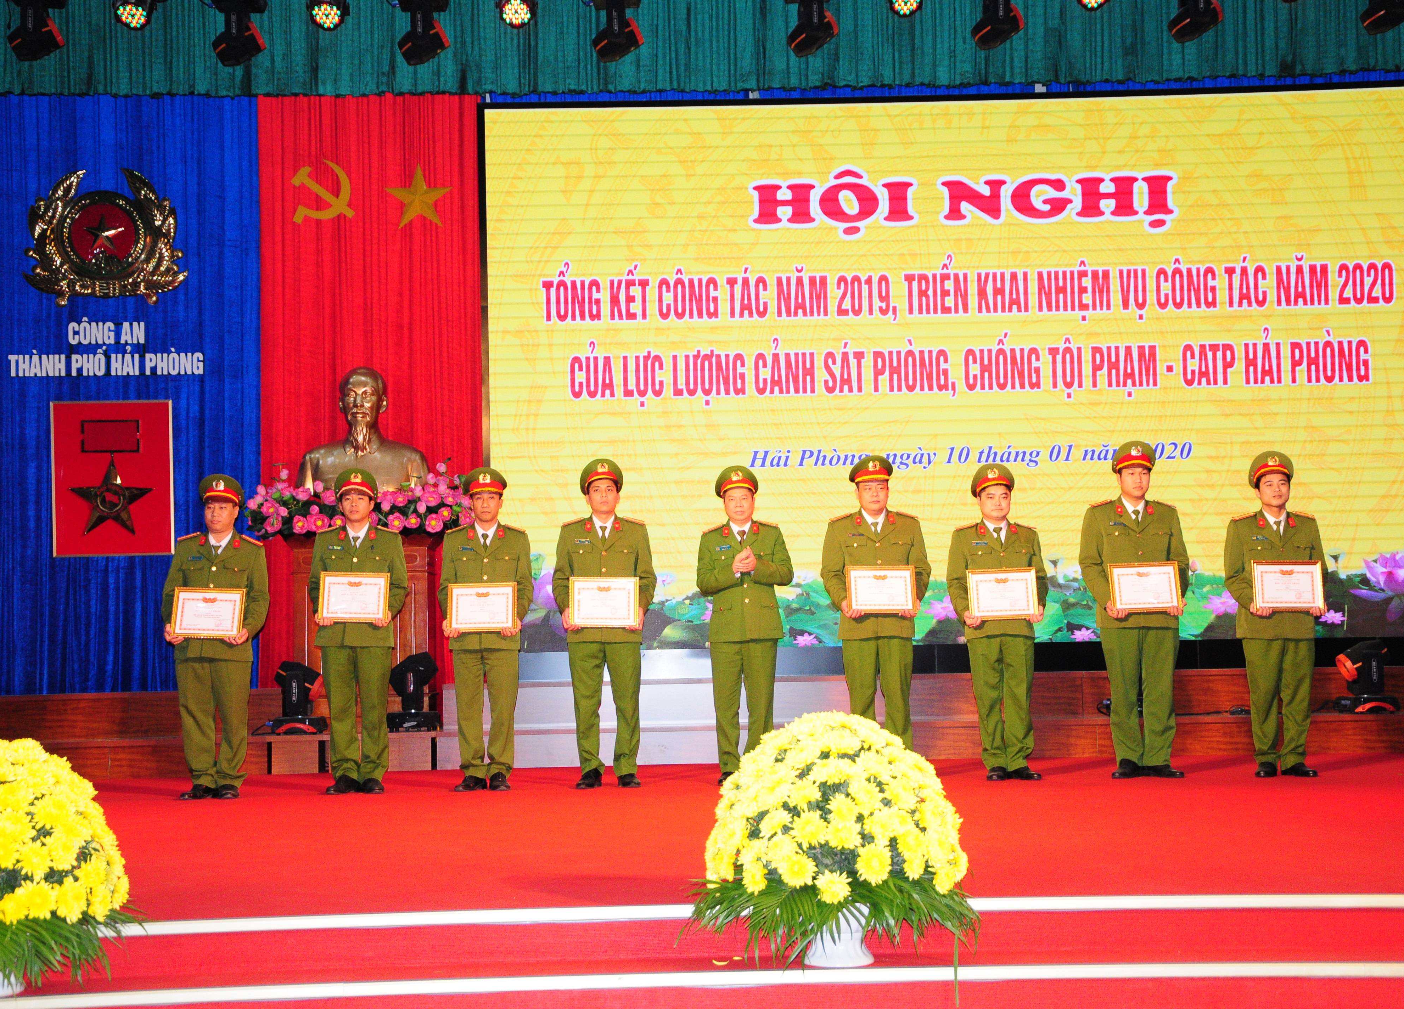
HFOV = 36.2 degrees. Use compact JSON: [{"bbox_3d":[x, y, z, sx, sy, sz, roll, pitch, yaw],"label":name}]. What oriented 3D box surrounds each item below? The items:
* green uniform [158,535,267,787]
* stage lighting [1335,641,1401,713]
[{"bbox_3d":[-2.649,0.837,11.700,0.588,1.421,0.370,-1,-1,7],"label":"green uniform"},{"bbox_3d":[3.916,1.015,12.670,0.320,0.404,0.320,-1,0,-9],"label":"stage lighting"}]

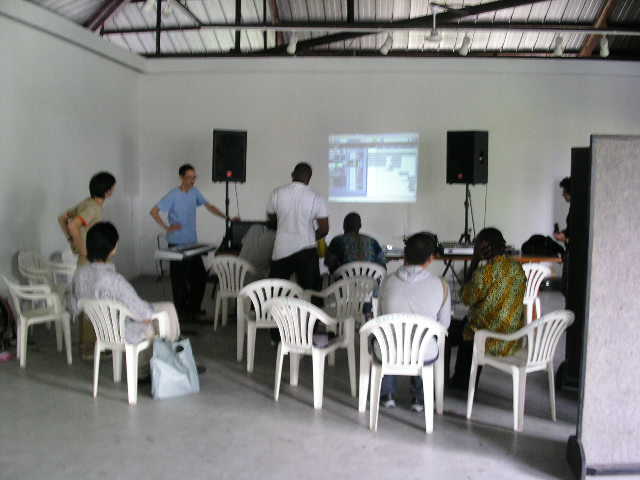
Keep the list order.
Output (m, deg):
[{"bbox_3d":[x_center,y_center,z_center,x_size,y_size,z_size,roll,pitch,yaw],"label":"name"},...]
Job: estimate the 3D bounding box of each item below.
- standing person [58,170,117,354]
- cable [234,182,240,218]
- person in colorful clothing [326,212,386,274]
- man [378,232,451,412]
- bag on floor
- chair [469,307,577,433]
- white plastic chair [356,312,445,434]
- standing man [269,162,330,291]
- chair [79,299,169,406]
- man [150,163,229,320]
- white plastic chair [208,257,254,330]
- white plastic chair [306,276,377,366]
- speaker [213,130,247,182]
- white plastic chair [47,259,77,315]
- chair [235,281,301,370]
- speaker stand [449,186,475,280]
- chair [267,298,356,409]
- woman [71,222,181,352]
[{"bbox_3d":[-2.078,0.215,6.292,0.420,1.660,0.500,-3,6,-32],"label":"standing person"},{"bbox_3d":[-1.093,-0.525,9.340,0.070,0.480,0.040,0,5,0],"label":"cable"},{"bbox_3d":[0.365,0.322,7.507,0.620,1.240,0.800,0,5,0],"label":"person in colorful clothing"},{"bbox_3d":[0.614,0.579,4.787,0.520,1.270,0.740,1,5,5],"label":"man"},{"bbox_3d":[-1.081,0.950,5.345,0.340,0.420,0.180,-2,6,-25],"label":"bag on floor"},{"bbox_3d":[1.373,0.825,4.697,0.570,0.800,0.540,-4,7,-35],"label":"chair"},{"bbox_3d":[0.530,0.822,4.540,0.570,0.765,0.530,1,5,7],"label":"white plastic chair"},{"bbox_3d":[-0.224,0.142,6.690,0.600,1.740,0.420,1,5,6],"label":"standing man"},{"bbox_3d":[-1.457,0.774,5.190,0.570,0.800,0.540,2,6,24],"label":"chair"},{"bbox_3d":[-1.410,0.057,7.691,0.870,1.750,0.480,-2,6,-25],"label":"man"},{"bbox_3d":[-0.863,0.575,7.280,0.570,0.800,0.540,2,6,15],"label":"white plastic chair"},{"bbox_3d":[0.188,0.677,6.227,0.570,0.800,0.540,-4,7,-34],"label":"white plastic chair"},{"bbox_3d":[-1.180,-1.093,9.190,0.435,0.665,0.400,-1,5,-8],"label":"speaker"},{"bbox_3d":[-2.871,0.523,7.796,0.550,0.780,0.570,-2,5,-20],"label":"white plastic chair"},{"bbox_3d":[-0.415,0.699,5.992,0.570,0.800,0.540,-1,6,-7],"label":"chair"},{"bbox_3d":[1.924,0.016,9.237,0.920,1.550,0.850,0,5,0],"label":"speaker stand"},{"bbox_3d":[-0.084,0.775,5.074,0.570,0.765,0.530,3,6,31],"label":"chair"},{"bbox_3d":[-1.381,0.504,5.433,0.600,1.290,0.920,3,6,26],"label":"woman"}]

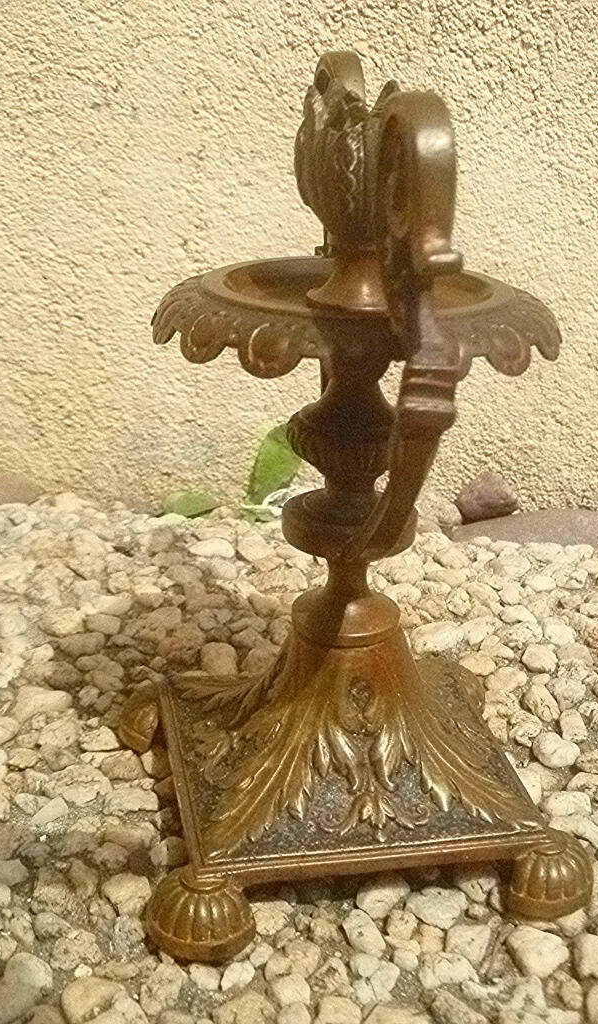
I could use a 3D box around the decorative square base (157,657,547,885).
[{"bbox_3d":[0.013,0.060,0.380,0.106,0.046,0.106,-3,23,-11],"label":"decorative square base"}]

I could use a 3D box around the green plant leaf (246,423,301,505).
[{"bbox_3d":[-0.012,-0.025,0.635,0.030,0.043,0.013,5,23,9],"label":"green plant leaf"}]

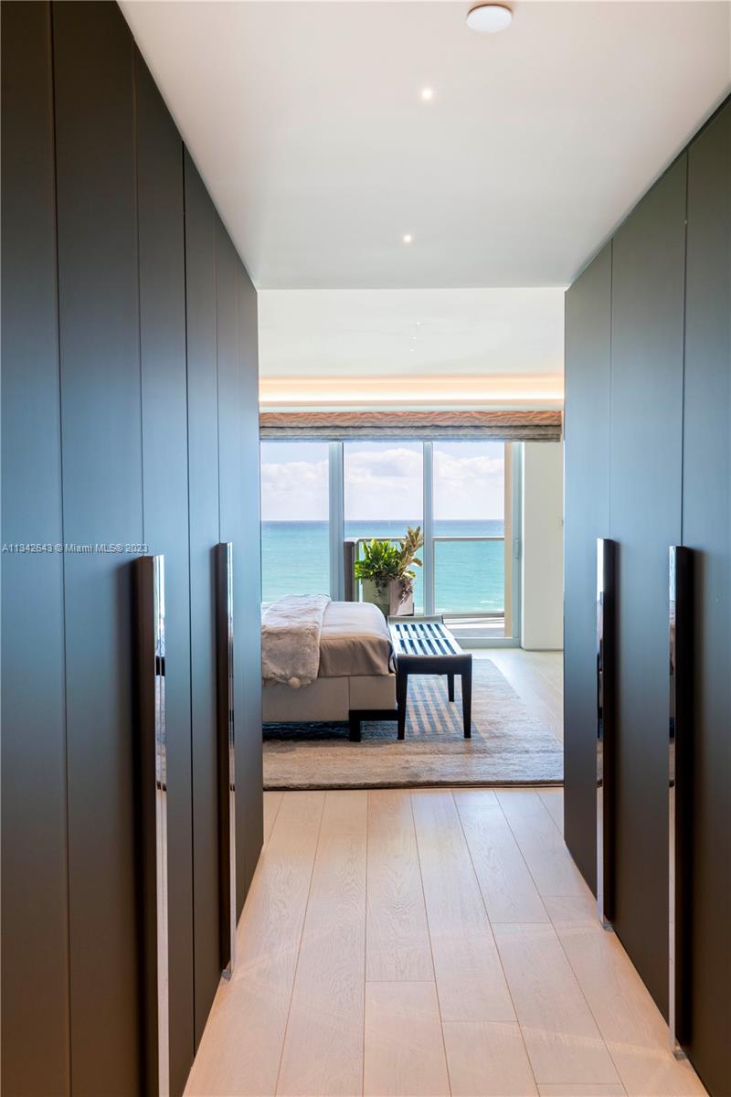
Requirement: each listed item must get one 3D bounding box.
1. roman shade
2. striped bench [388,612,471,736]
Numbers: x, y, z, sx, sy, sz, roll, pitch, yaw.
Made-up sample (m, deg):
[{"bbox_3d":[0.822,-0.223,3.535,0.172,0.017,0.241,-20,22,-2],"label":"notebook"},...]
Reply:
[{"bbox_3d":[0.267,-1.203,8.387,3.300,0.305,0.120,0,2,0],"label":"roman shade"},{"bbox_3d":[0.416,0.847,6.060,0.440,0.500,2.000,0,2,0],"label":"striped bench"}]

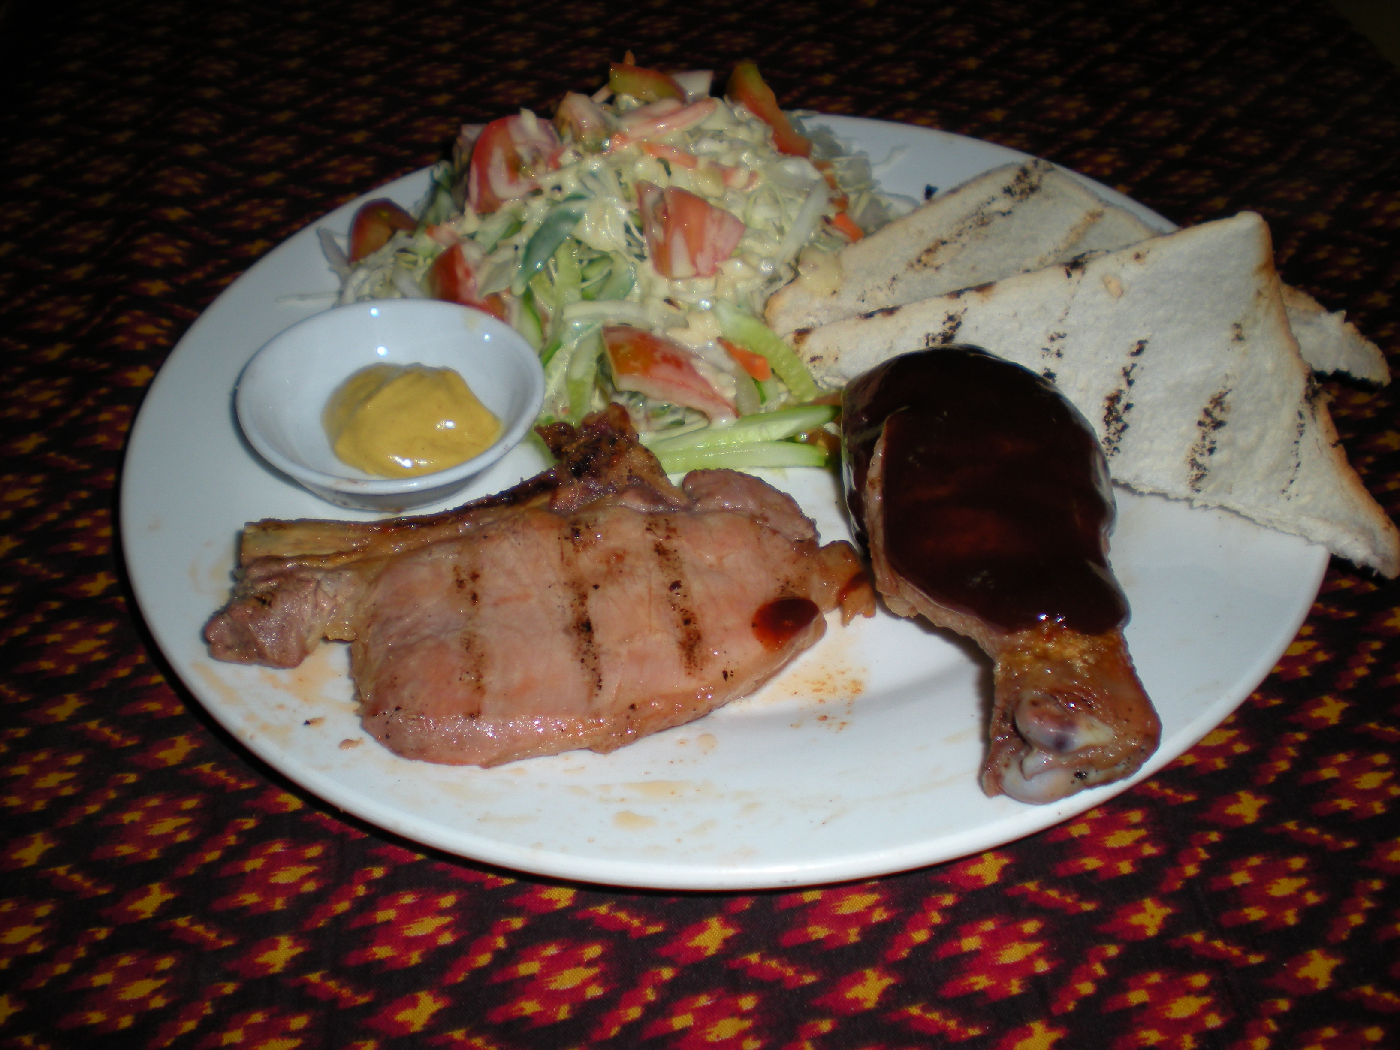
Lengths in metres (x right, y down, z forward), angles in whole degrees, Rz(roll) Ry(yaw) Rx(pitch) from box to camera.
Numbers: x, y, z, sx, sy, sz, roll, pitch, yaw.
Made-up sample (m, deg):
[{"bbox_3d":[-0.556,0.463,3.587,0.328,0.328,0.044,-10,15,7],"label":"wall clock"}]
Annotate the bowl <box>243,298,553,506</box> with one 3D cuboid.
[{"bbox_3d":[-0.073,-0.024,0.369,0.072,0.022,0.072,2,45,-2],"label":"bowl"}]

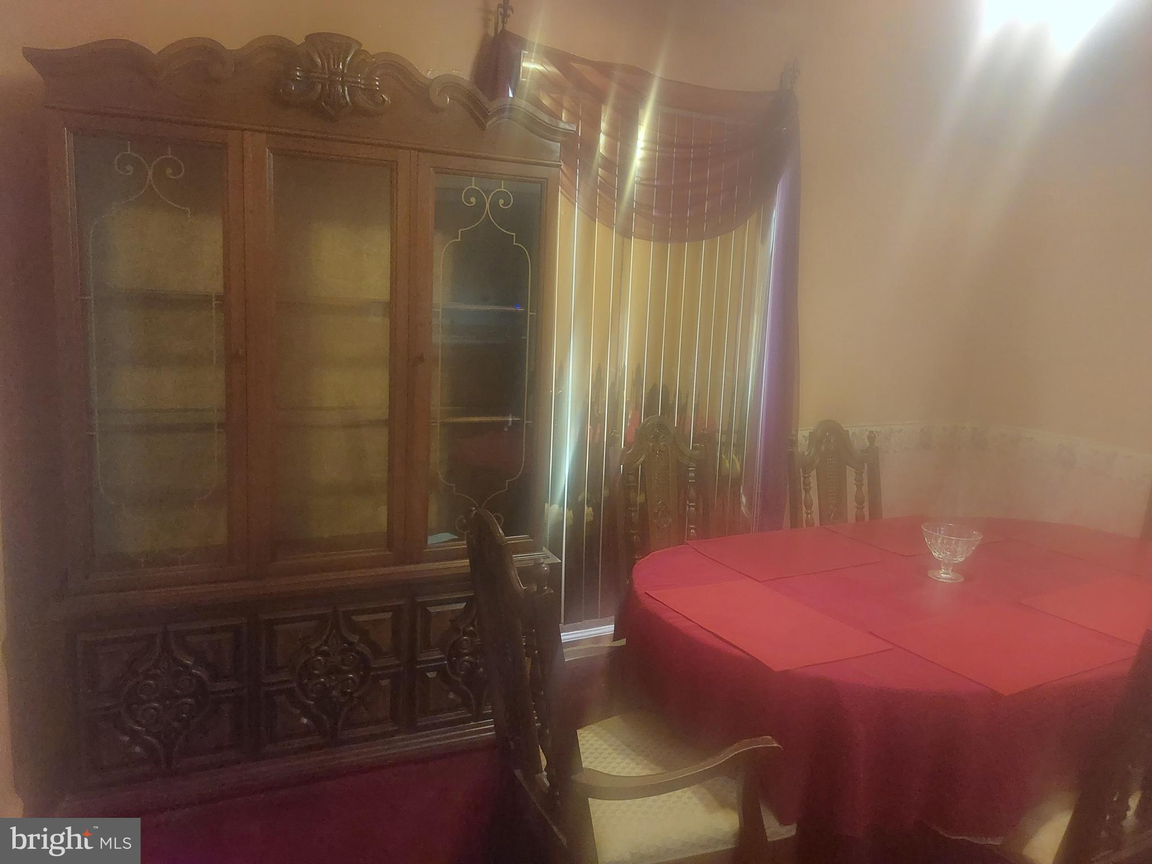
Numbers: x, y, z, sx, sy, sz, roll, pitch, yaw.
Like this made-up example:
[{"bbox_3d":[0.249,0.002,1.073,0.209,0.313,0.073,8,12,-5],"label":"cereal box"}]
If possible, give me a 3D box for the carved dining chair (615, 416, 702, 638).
[{"bbox_3d":[0.412,0.507,2.875,0.490,1.070,0.570,-1,9,-24],"label":"carved dining chair"}]

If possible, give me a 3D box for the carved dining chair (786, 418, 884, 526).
[{"bbox_3d":[1.088,0.518,2.980,0.490,1.070,0.570,-1,9,-24],"label":"carved dining chair"}]

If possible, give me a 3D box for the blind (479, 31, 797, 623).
[{"bbox_3d":[0.314,-0.318,3.288,1.310,2.240,0.120,-1,9,-24],"label":"blind"}]

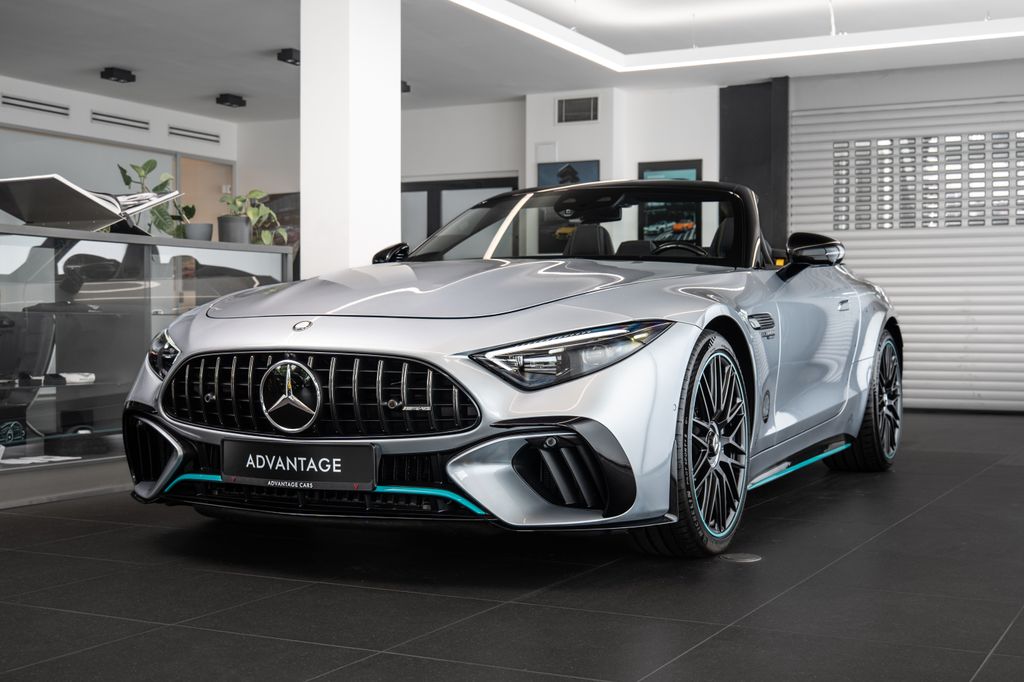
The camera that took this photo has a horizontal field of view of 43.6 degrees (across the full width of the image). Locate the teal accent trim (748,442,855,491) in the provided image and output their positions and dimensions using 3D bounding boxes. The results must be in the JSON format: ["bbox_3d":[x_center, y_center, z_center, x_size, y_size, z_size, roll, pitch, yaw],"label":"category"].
[{"bbox_3d":[1.175,0.486,5.127,0.050,0.060,1.620,0,0,28],"label":"teal accent trim"}]

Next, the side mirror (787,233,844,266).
[{"bbox_3d":[1.152,-0.347,4.850,0.210,0.130,0.120,1,1,27],"label":"side mirror"}]

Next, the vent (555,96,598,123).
[{"bbox_3d":[0.611,-2.139,11.850,0.410,0.230,0.030,1,1,27],"label":"vent"}]

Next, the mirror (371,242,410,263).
[{"bbox_3d":[-0.538,-0.374,5.744,0.210,0.140,0.140,0,1,28],"label":"mirror"}]

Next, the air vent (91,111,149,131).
[{"bbox_3d":[-3.753,-2.105,12.276,0.030,0.110,0.770,0,1,28],"label":"air vent"}]

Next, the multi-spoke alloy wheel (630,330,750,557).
[{"bbox_3d":[0.528,0.317,4.022,0.275,0.710,0.715,0,0,28],"label":"multi-spoke alloy wheel"}]

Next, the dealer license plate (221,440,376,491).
[{"bbox_3d":[-0.606,0.352,3.620,0.530,0.125,0.020,1,1,27],"label":"dealer license plate"}]

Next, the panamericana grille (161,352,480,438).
[{"bbox_3d":[-0.617,0.154,3.683,1.100,0.250,0.140,0,1,28],"label":"panamericana grille"}]

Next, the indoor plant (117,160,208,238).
[{"bbox_3d":[-1.619,-0.647,5.961,0.420,0.380,0.320,0,1,-15],"label":"indoor plant"}]

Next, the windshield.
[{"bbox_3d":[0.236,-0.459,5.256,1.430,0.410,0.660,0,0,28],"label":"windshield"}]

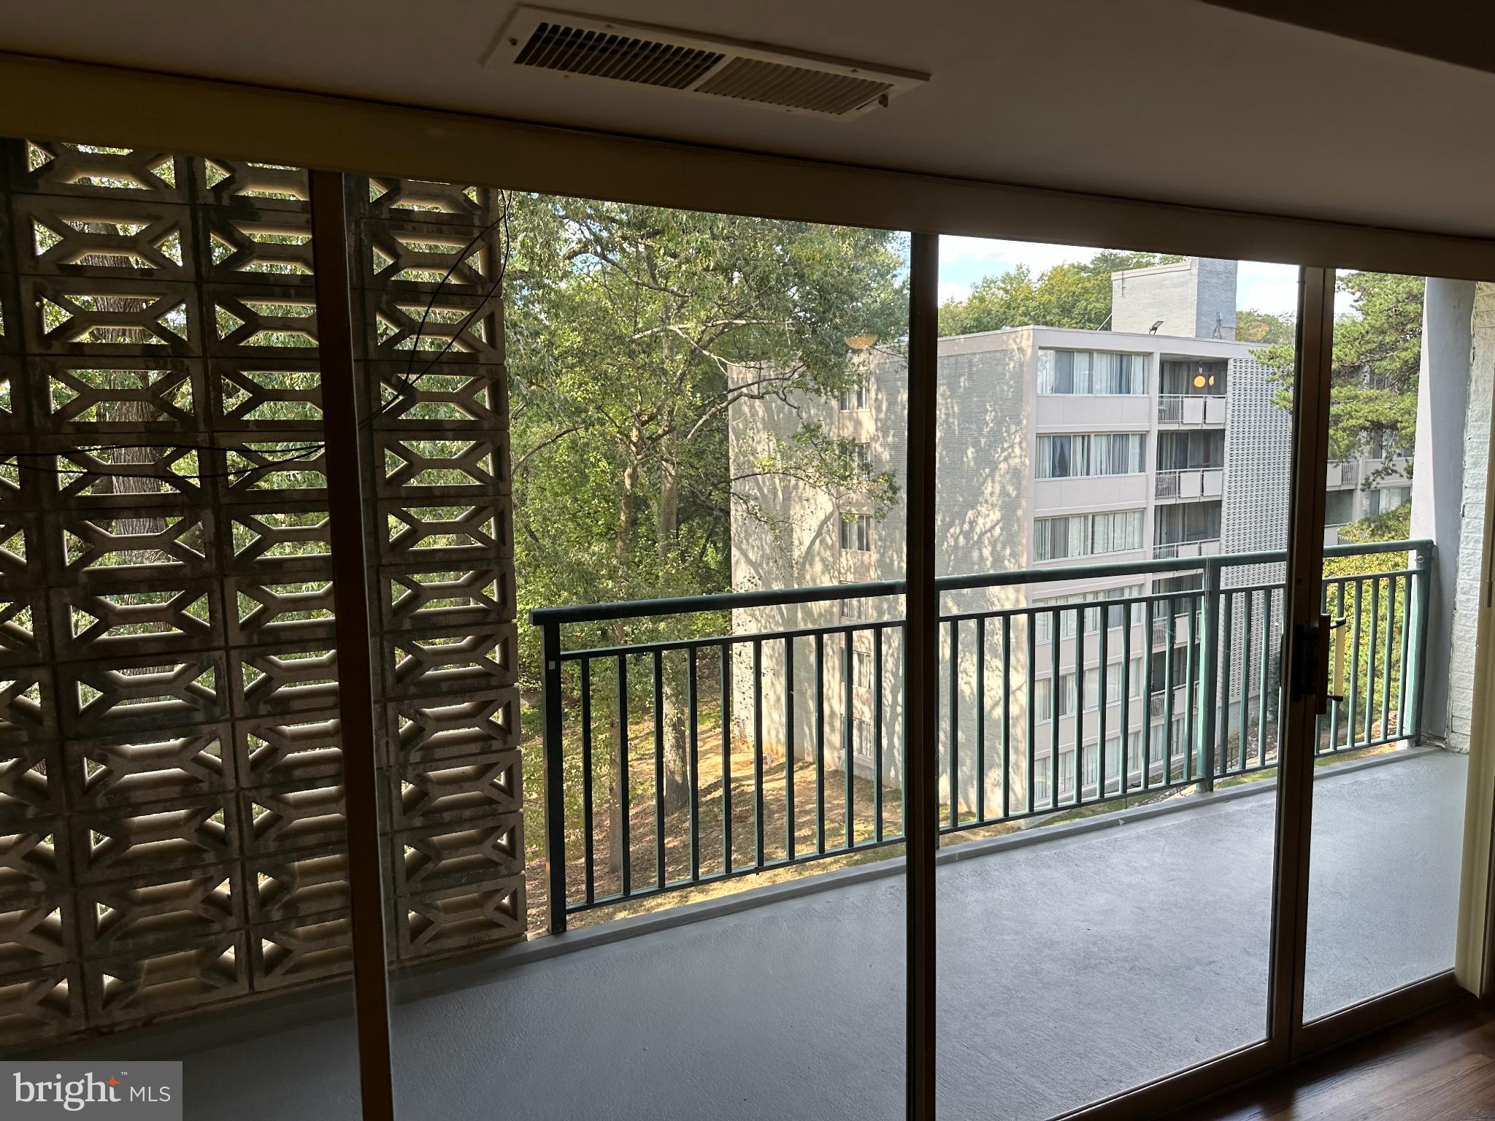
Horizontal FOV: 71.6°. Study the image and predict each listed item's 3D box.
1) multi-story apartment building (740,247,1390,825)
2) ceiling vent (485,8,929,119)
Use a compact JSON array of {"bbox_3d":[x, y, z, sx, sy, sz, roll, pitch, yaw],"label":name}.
[{"bbox_3d":[15.233,-2.520,47.189,27.400,19.300,16.700,-6,8,-35],"label":"multi-story apartment building"},{"bbox_3d":[-0.048,-0.627,1.348,0.553,0.020,0.197,-4,7,-26],"label":"ceiling vent"}]

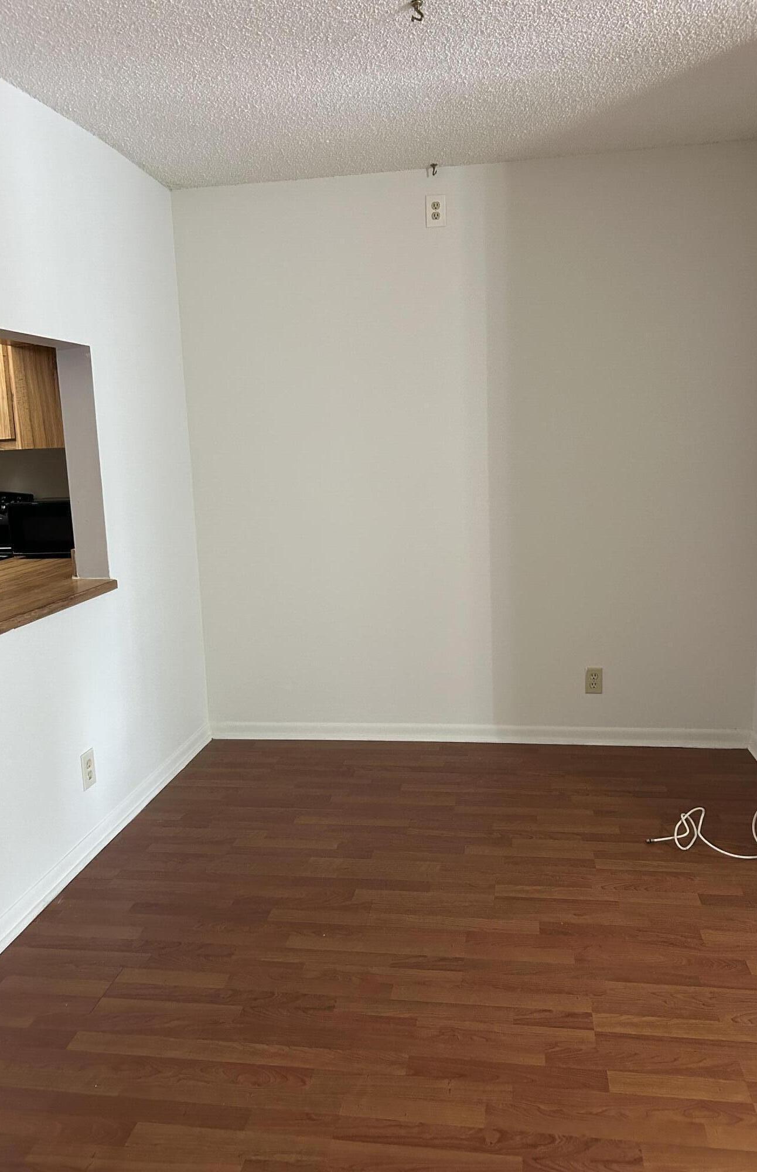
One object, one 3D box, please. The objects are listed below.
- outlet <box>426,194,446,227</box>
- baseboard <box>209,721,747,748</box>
[{"bbox_3d":[0.234,-1.528,3.582,0.080,0.124,0.010,-1,10,9],"label":"outlet"},{"bbox_3d":[0.403,0.665,3.946,2.415,0.083,0.017,-1,10,9],"label":"baseboard"}]

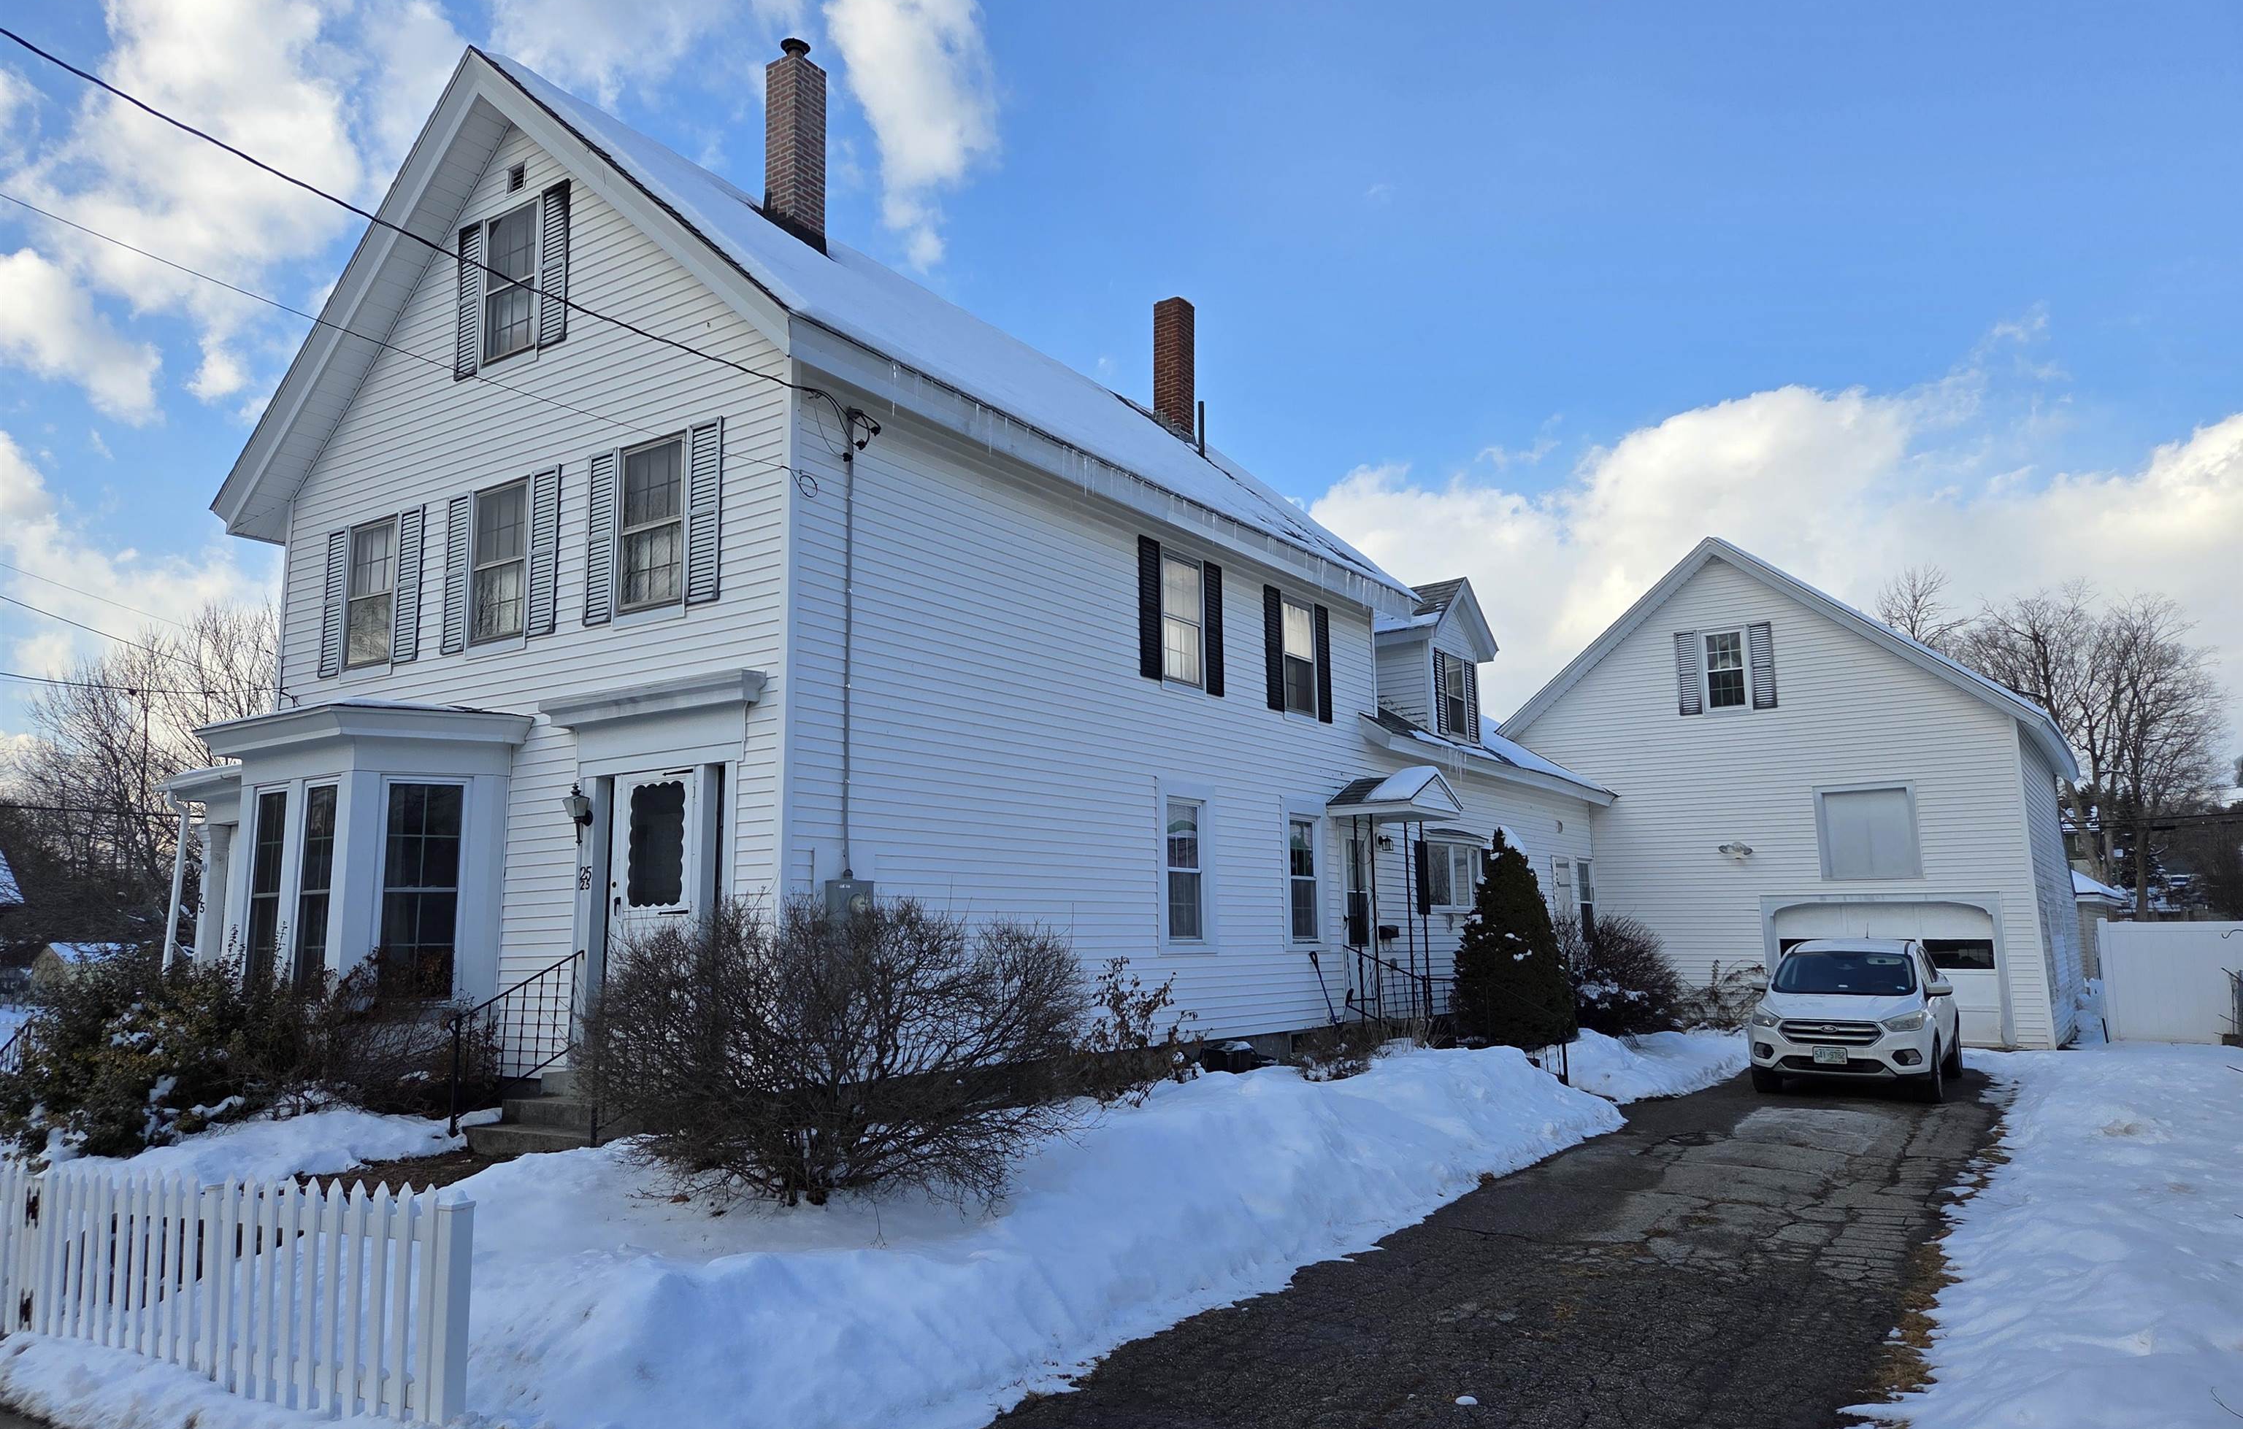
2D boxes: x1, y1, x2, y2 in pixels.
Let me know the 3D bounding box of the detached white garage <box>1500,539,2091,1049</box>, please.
[{"bbox_3d":[12.554,1.676,28.038,8.900,8.200,9.800,-7,-10,34],"label":"detached white garage"}]

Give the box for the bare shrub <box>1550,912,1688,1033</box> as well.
[{"bbox_3d":[7.388,3.882,22.334,2.100,1.800,2.000,-6,-10,33],"label":"bare shrub"}]

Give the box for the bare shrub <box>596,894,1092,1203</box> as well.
[{"bbox_3d":[-1.565,1.730,7.735,2.450,1.500,2.200,1,-9,-11],"label":"bare shrub"}]

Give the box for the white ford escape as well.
[{"bbox_3d":[8.541,3.446,17.323,1.920,1.680,4.520,-6,-10,32],"label":"white ford escape"}]

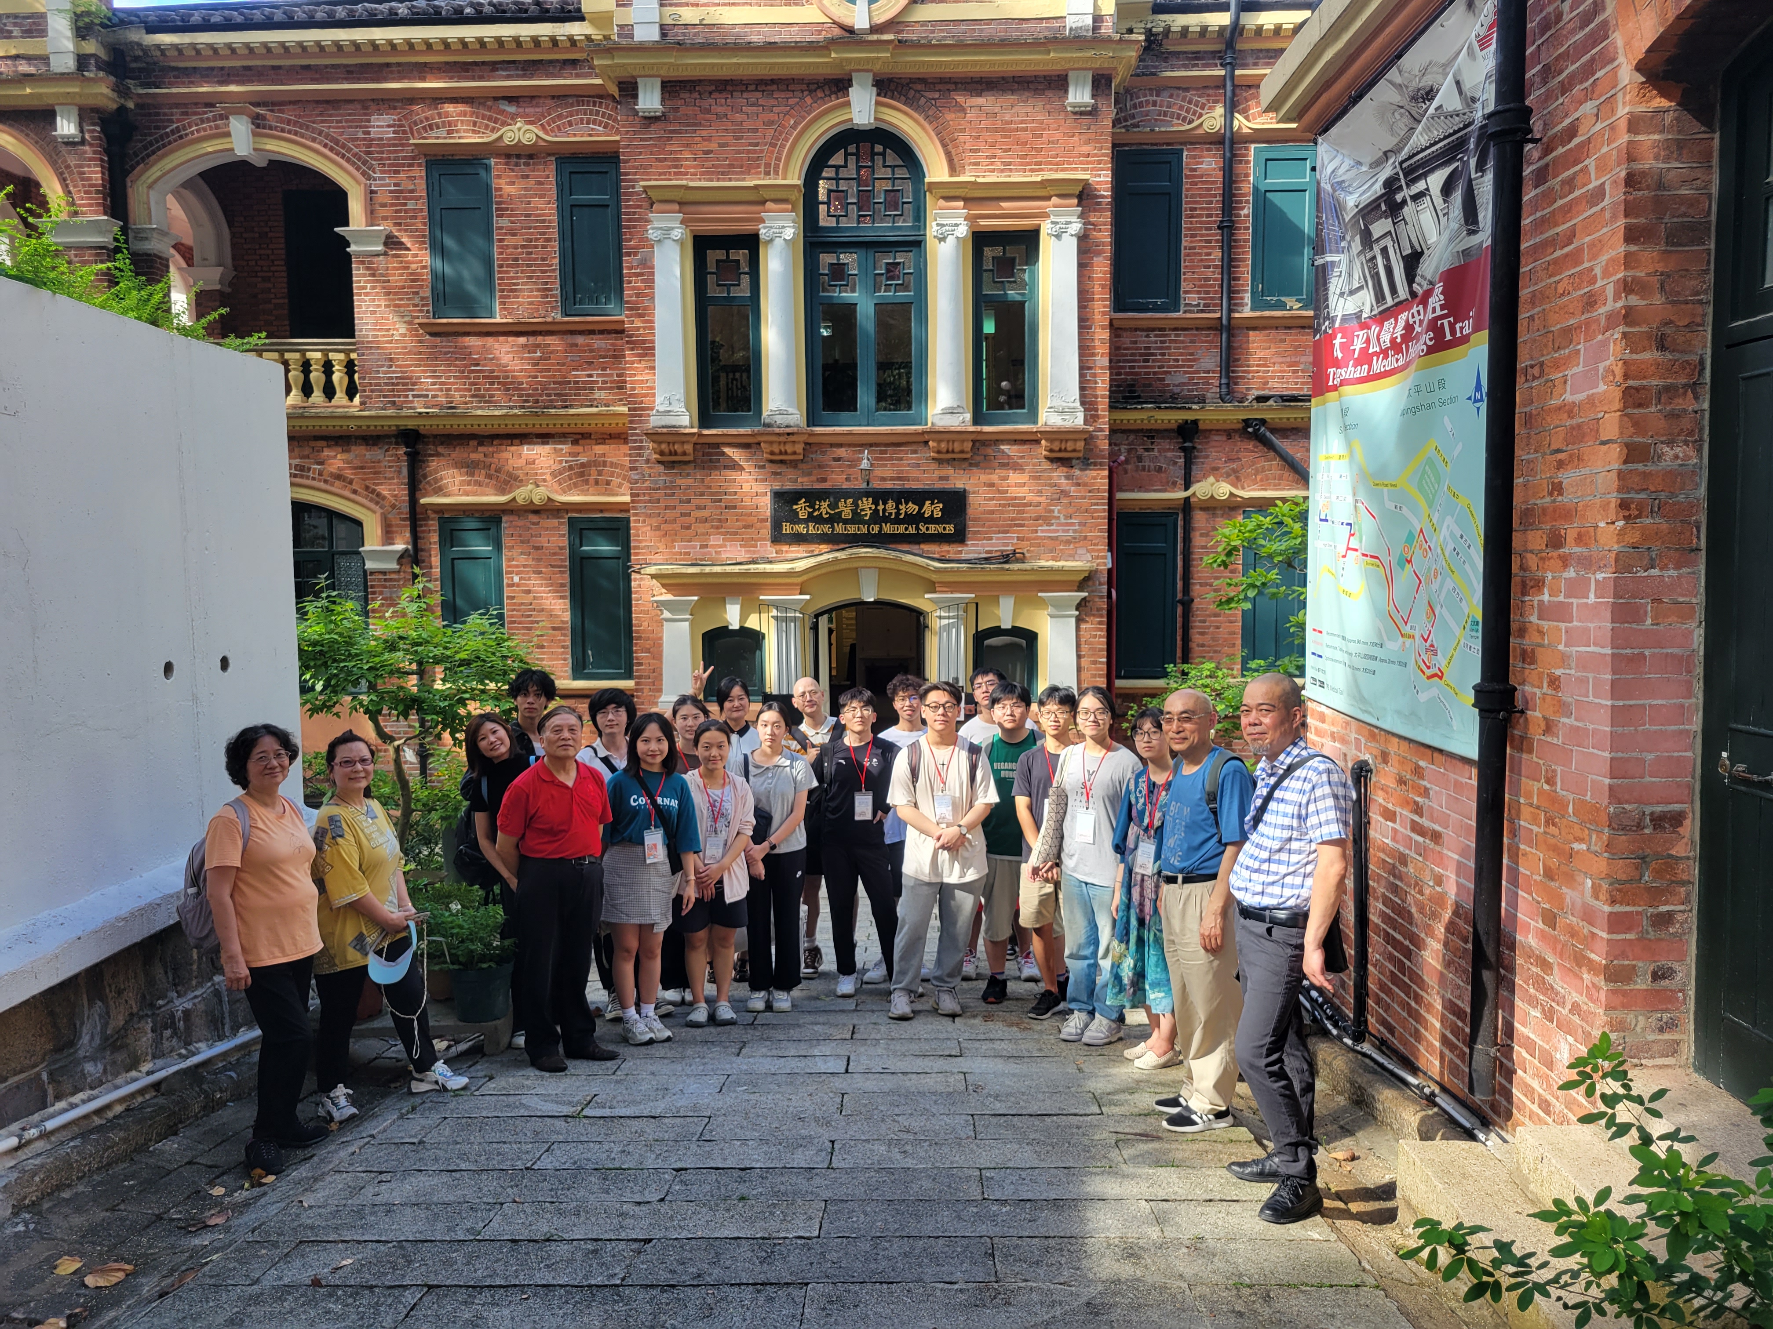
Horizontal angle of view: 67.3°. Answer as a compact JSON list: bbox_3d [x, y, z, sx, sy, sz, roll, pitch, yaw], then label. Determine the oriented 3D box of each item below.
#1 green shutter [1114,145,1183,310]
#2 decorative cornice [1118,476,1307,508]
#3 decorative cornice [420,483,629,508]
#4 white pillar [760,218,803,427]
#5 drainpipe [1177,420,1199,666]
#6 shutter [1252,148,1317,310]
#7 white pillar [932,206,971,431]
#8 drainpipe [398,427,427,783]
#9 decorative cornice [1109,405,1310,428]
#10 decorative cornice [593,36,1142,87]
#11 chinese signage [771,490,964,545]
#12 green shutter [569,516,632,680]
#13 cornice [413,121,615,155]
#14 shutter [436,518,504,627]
[{"bbox_3d":[3.131,-5.190,15.970,0.826,1.943,0.090,0,4,2],"label":"green shutter"},{"bbox_3d":[3.976,-2.090,16.073,2.573,0.382,0.180,0,4,2],"label":"decorative cornice"},{"bbox_3d":[-4.361,-2.064,16.332,2.741,0.337,0.180,0,4,2],"label":"decorative cornice"},{"bbox_3d":[-1.164,-3.839,14.994,0.441,2.352,0.360,0,4,2],"label":"white pillar"},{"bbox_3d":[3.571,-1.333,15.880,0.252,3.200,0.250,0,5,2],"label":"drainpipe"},{"bbox_3d":[4.776,-5.207,15.918,0.804,1.952,0.090,0,4,2],"label":"shutter"},{"bbox_3d":[0.725,-3.838,14.880,0.427,2.353,0.380,0,5,2],"label":"white pillar"},{"bbox_3d":[-5.811,-0.556,16.453,0.220,4.707,0.220,0,4,2],"label":"drainpipe"},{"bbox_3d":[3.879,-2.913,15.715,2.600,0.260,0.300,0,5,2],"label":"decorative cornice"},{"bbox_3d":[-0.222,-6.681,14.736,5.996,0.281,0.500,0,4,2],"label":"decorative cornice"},{"bbox_3d":[-0.206,-1.672,15.103,2.220,0.623,0.070,0,5,2],"label":"chinese signage"},{"bbox_3d":[-3.486,-0.809,16.350,0.787,2.002,0.070,0,5,2],"label":"green shutter"},{"bbox_3d":[-4.318,-6.217,15.788,2.580,0.380,0.160,0,5,2],"label":"cornice"},{"bbox_3d":[-5.143,-0.818,16.563,0.835,2.022,0.090,0,4,2],"label":"shutter"}]

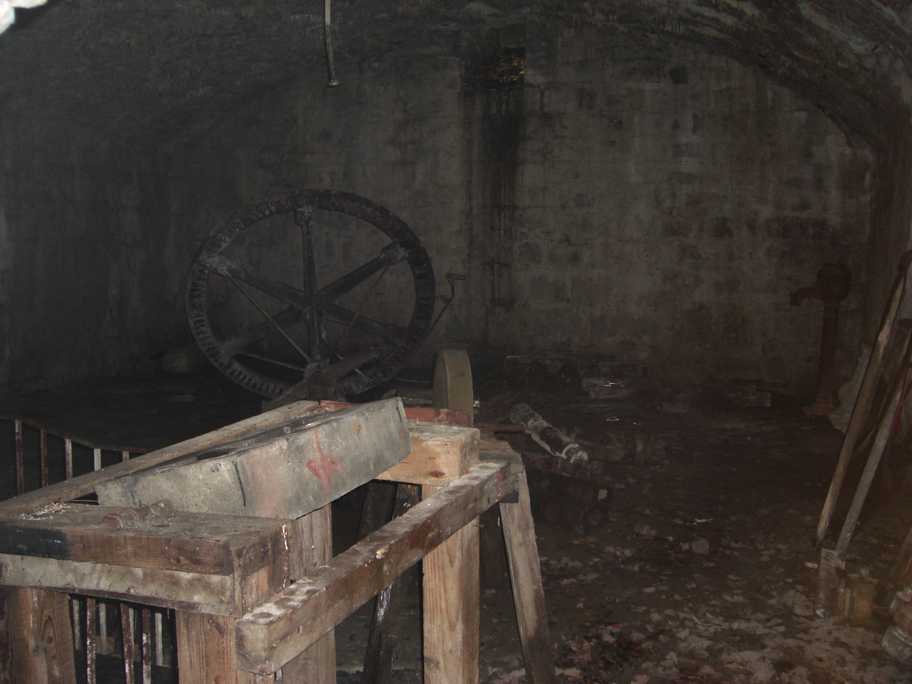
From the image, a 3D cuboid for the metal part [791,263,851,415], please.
[{"bbox_3d":[2.898,-0.036,7.950,0.480,1.200,0.280,-1,7,-10],"label":"metal part"}]

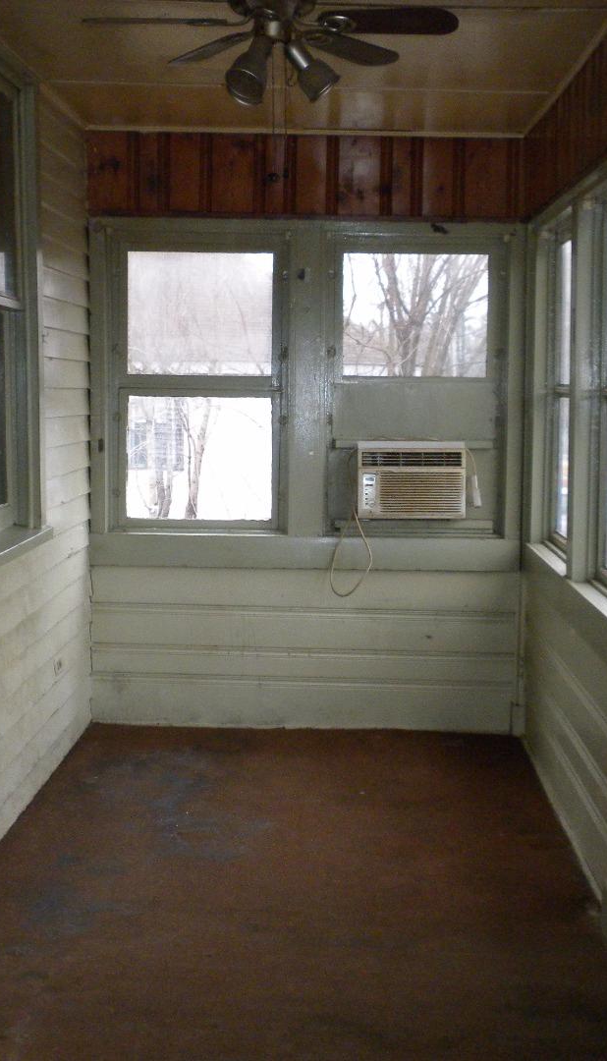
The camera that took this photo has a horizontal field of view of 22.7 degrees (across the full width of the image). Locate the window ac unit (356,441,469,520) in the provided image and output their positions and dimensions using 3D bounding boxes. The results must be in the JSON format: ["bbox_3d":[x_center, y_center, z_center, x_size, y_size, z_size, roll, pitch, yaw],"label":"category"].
[{"bbox_3d":[0.469,-0.227,6.634,0.459,0.328,0.380,1,5,2],"label":"window ac unit"}]

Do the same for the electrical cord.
[{"bbox_3d":[0.209,0.098,6.561,0.182,0.383,0.080,1,5,2],"label":"electrical cord"}]

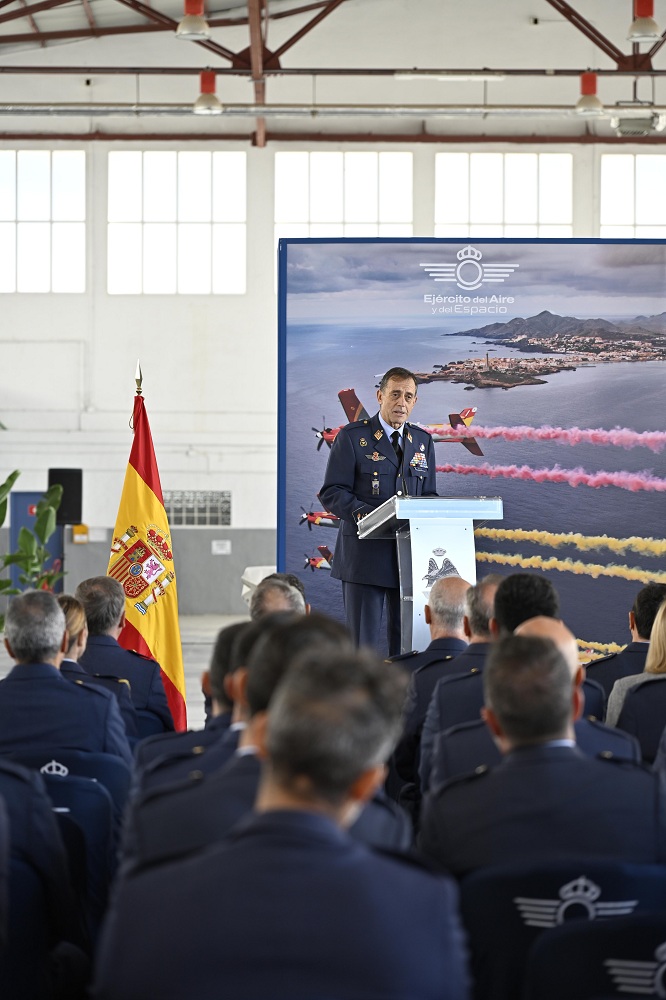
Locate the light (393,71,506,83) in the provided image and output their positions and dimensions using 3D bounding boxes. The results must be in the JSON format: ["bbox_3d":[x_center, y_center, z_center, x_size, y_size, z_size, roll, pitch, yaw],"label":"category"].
[{"bbox_3d":[1.636,-5.948,46.800,1.600,0.140,0.180,0,0,1],"label":"light"}]

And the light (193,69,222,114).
[{"bbox_3d":[-1.756,-5.748,47.000,0.420,0.620,0.420,0,0,1],"label":"light"}]

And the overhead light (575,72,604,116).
[{"bbox_3d":[3.618,-5.741,47.000,0.420,0.620,0.420,0,0,1],"label":"overhead light"}]

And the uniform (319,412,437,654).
[{"bbox_3d":[0.200,0.385,14.650,0.560,1.520,0.410,0,0,-25],"label":"uniform"}]

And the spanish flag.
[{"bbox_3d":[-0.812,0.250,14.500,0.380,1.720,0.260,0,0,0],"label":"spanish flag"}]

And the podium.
[{"bbox_3d":[0.417,0.580,14.250,0.510,1.190,0.420,0,0,-25],"label":"podium"}]

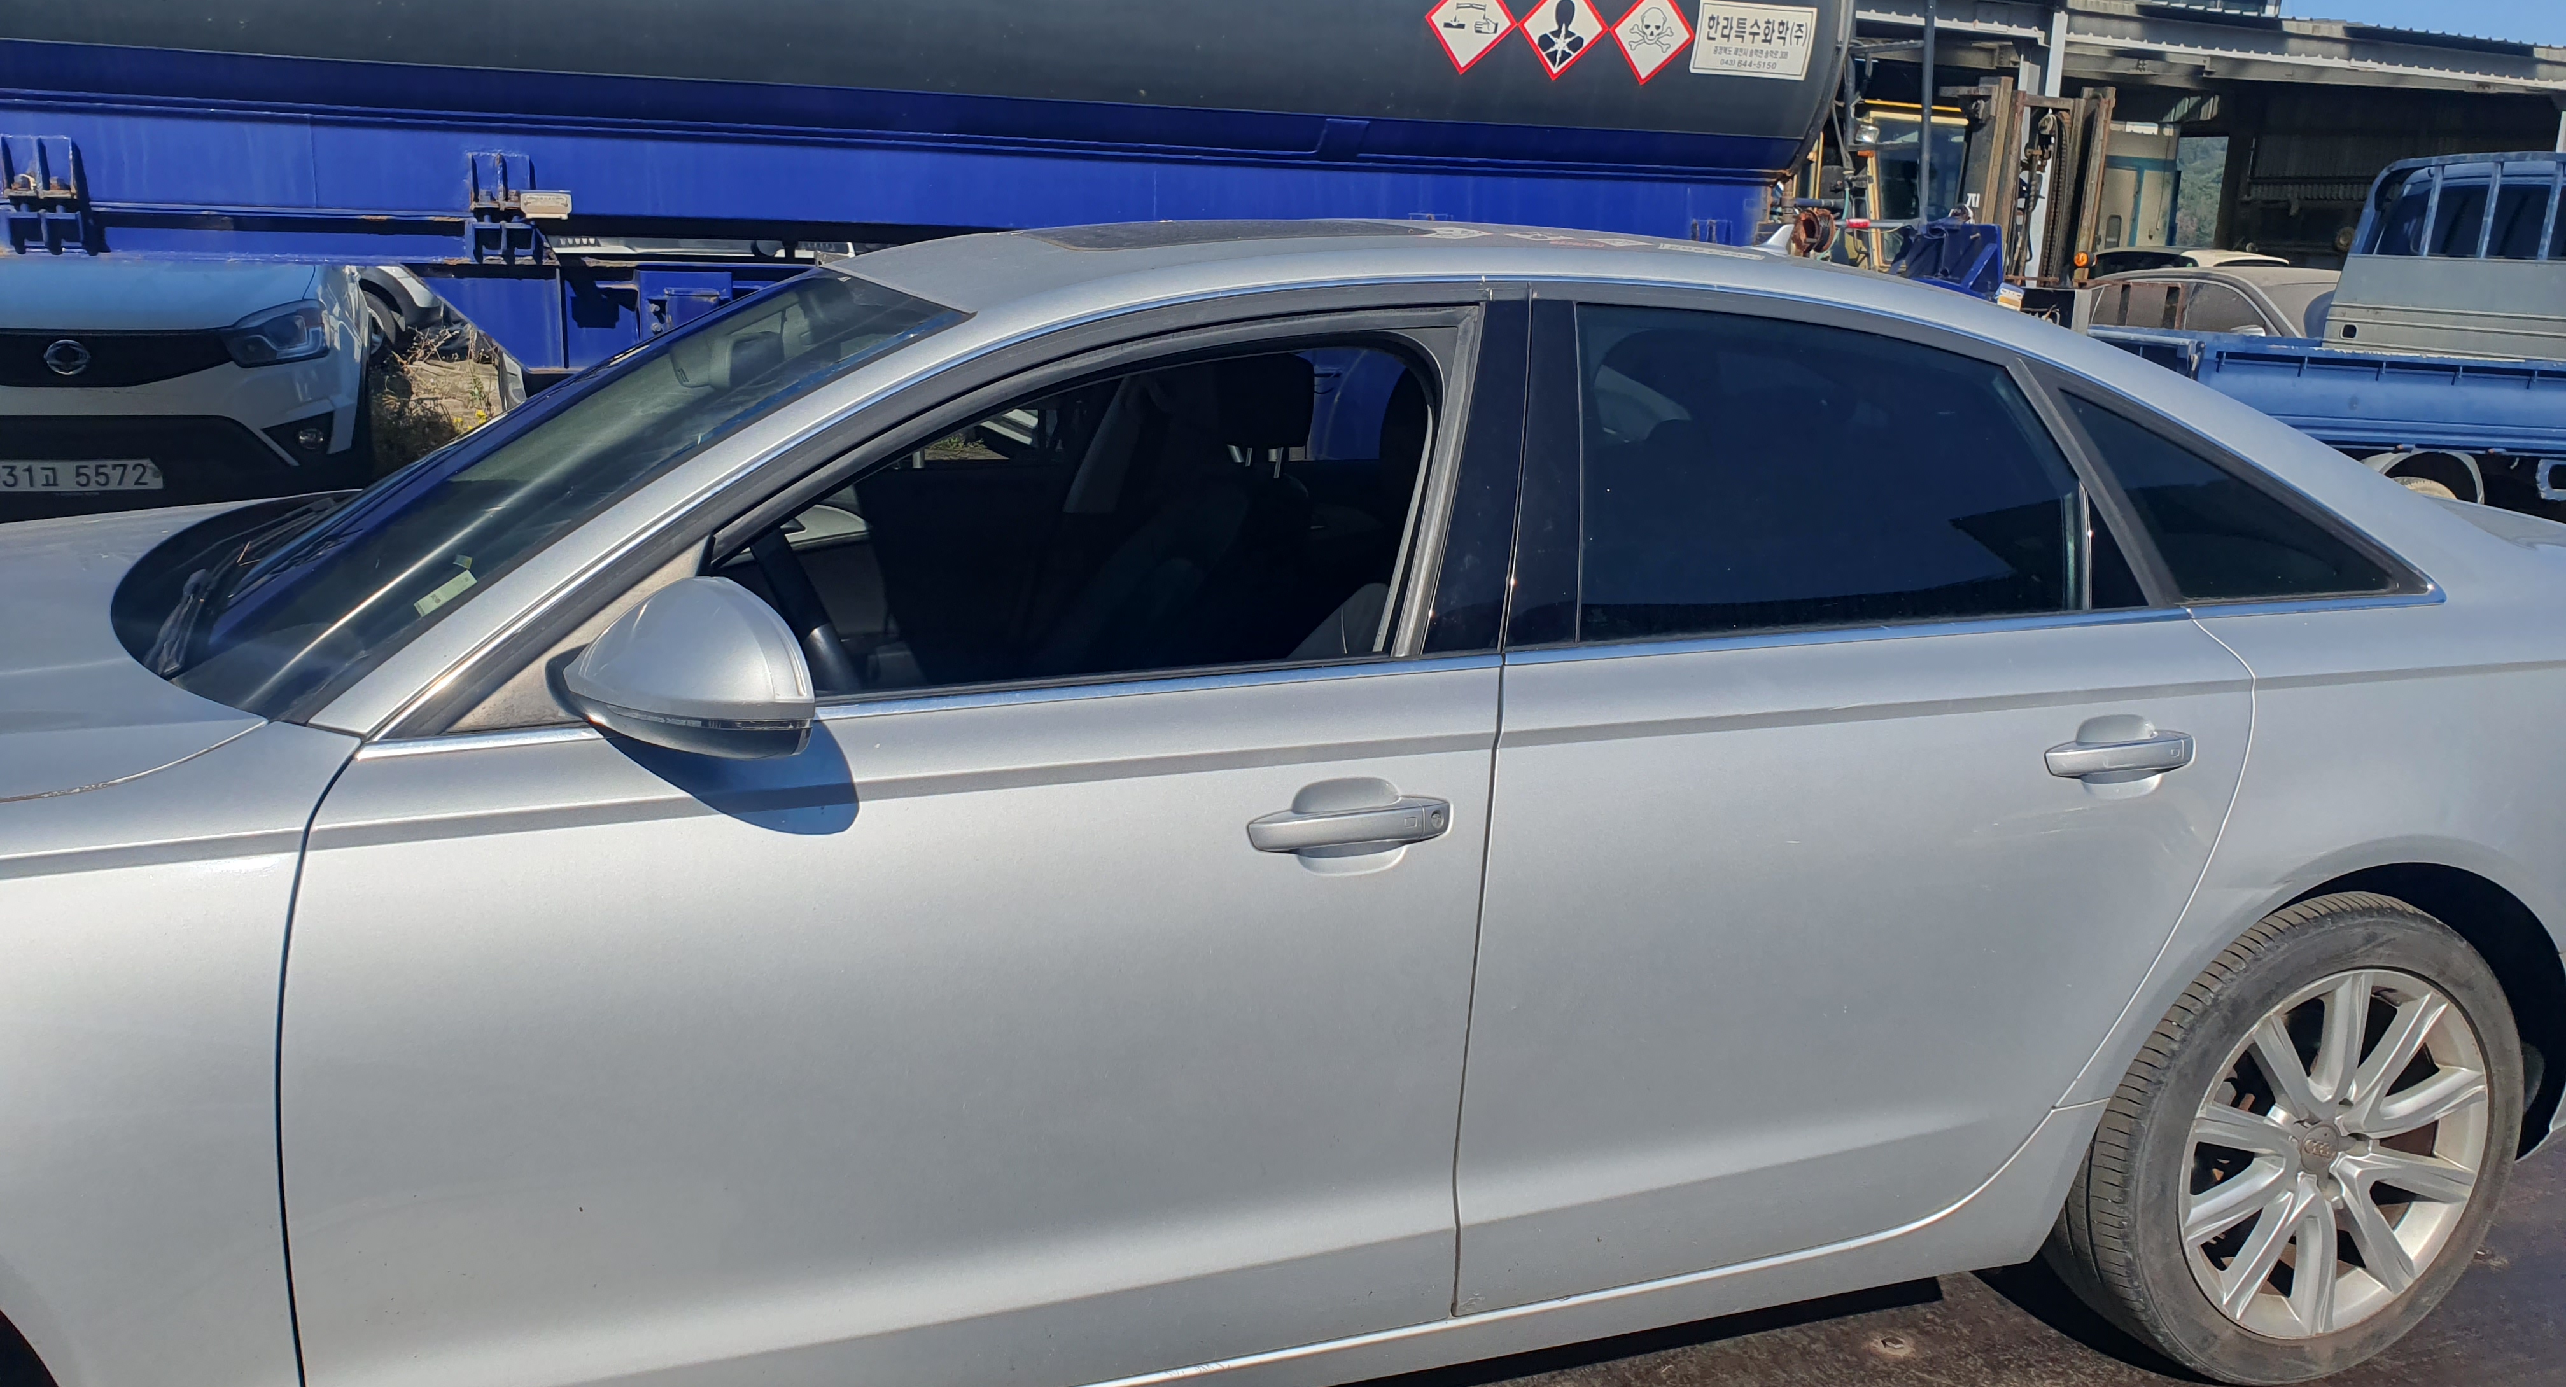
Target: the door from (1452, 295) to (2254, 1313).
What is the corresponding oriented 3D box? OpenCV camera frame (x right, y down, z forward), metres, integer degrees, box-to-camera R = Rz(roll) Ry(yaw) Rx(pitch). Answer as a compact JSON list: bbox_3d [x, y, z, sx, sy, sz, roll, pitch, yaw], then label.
[{"bbox_3d":[0.637,0.103,2.280,1.020,1.110,0.320,-3,11,-18],"label":"door"}]

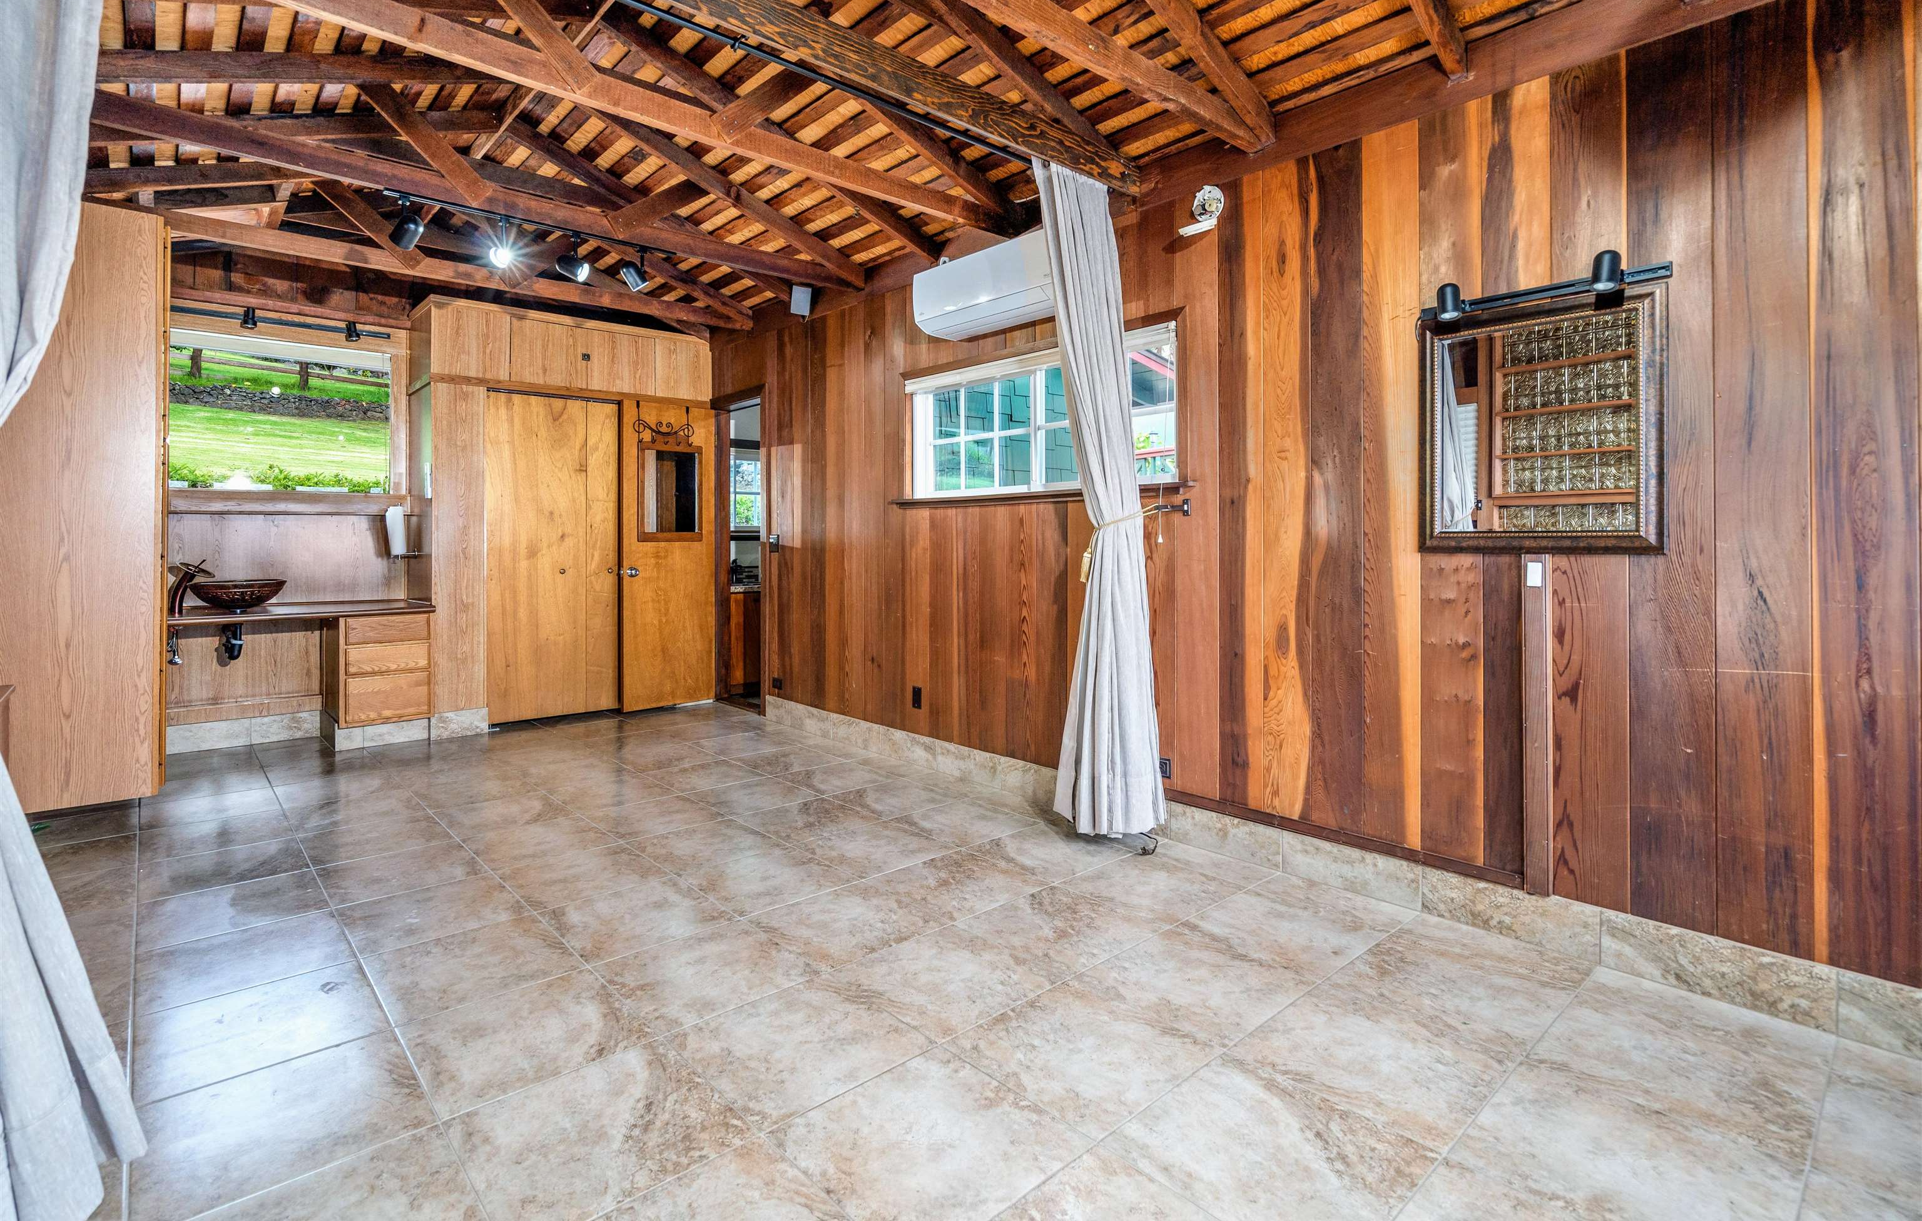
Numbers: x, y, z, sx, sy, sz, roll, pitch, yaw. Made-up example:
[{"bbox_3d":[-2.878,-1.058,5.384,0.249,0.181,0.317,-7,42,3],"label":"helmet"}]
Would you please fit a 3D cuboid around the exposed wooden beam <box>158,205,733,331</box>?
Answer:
[{"bbox_3d":[-2.553,-1.781,4.564,3.150,0.105,0.050,-5,6,-42],"label":"exposed wooden beam"}]

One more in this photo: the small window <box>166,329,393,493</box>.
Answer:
[{"bbox_3d":[-3.900,-1.108,4.913,1.060,0.870,0.070,-1,1,-42],"label":"small window"}]

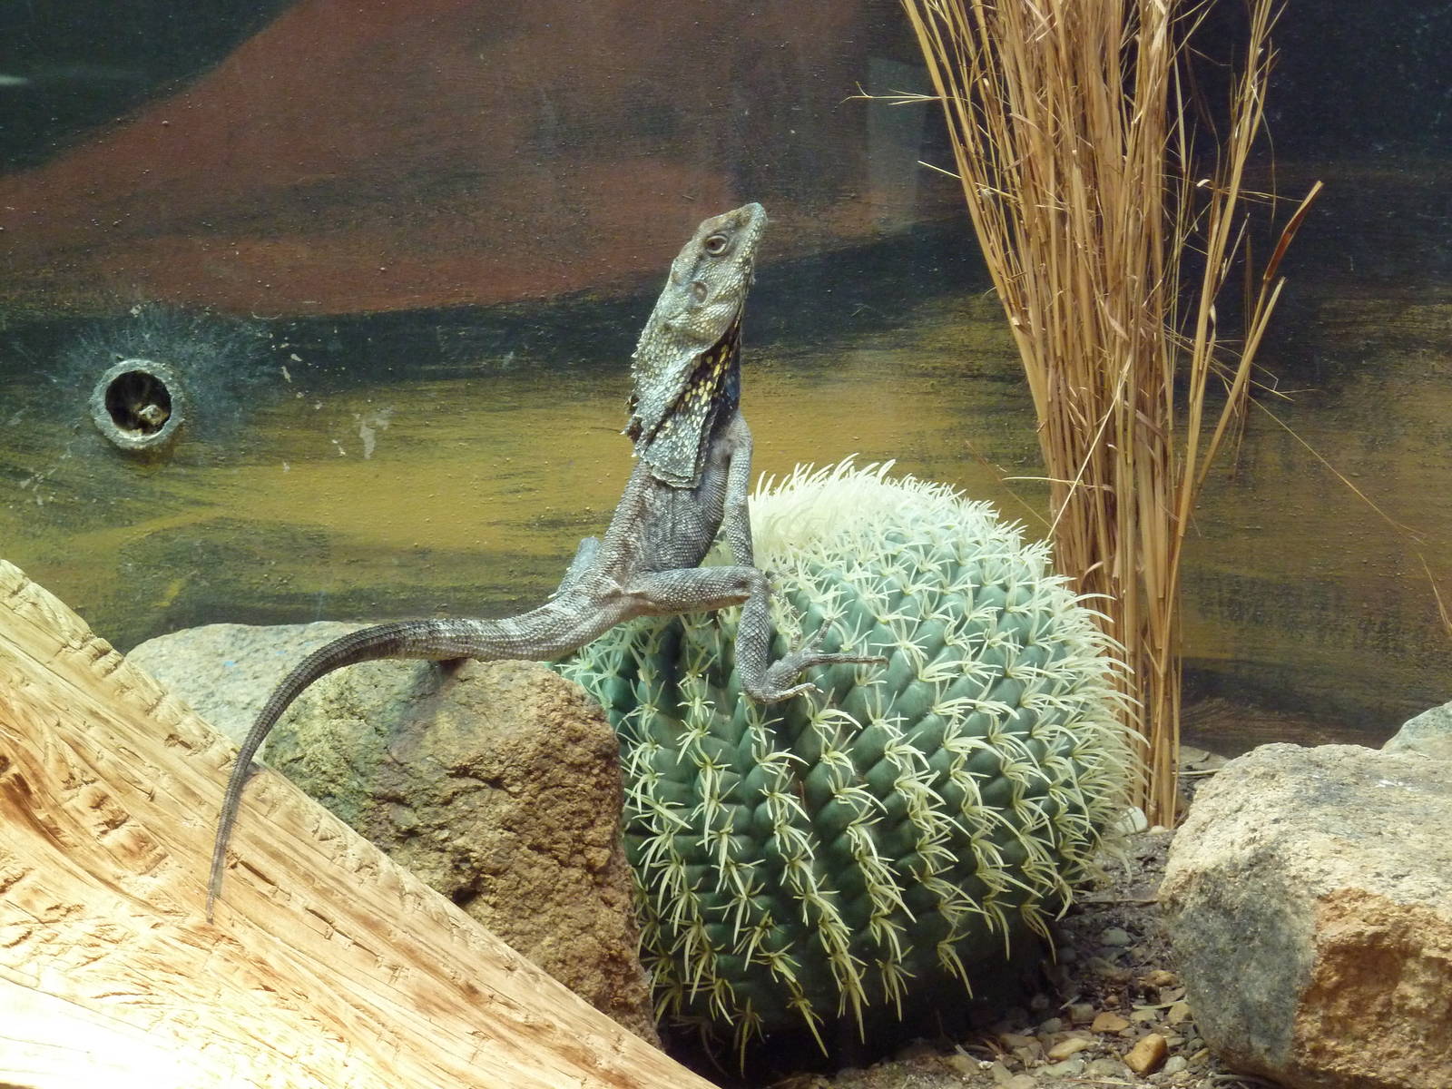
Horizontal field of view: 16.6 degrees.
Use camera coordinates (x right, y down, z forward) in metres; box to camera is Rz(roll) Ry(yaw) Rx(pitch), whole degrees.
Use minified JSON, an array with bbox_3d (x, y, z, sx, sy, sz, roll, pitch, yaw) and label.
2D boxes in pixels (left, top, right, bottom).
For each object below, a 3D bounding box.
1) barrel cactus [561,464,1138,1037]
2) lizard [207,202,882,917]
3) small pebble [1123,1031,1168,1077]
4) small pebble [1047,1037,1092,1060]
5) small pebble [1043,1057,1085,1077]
[{"bbox_3d":[0.055,0.096,2.250,0.252,0.250,0.252,0,12,0],"label":"barrel cactus"},{"bbox_3d":[-0.079,0.007,2.190,0.290,0.285,0.170,-1,12,-7],"label":"lizard"},{"bbox_3d":[0.187,0.227,2.222,0.019,0.015,0.016,-7,14,-29],"label":"small pebble"},{"bbox_3d":[0.154,0.226,2.239,0.021,0.009,0.014,0,12,0],"label":"small pebble"},{"bbox_3d":[0.150,0.232,2.213,0.019,0.008,0.014,0,12,0],"label":"small pebble"}]

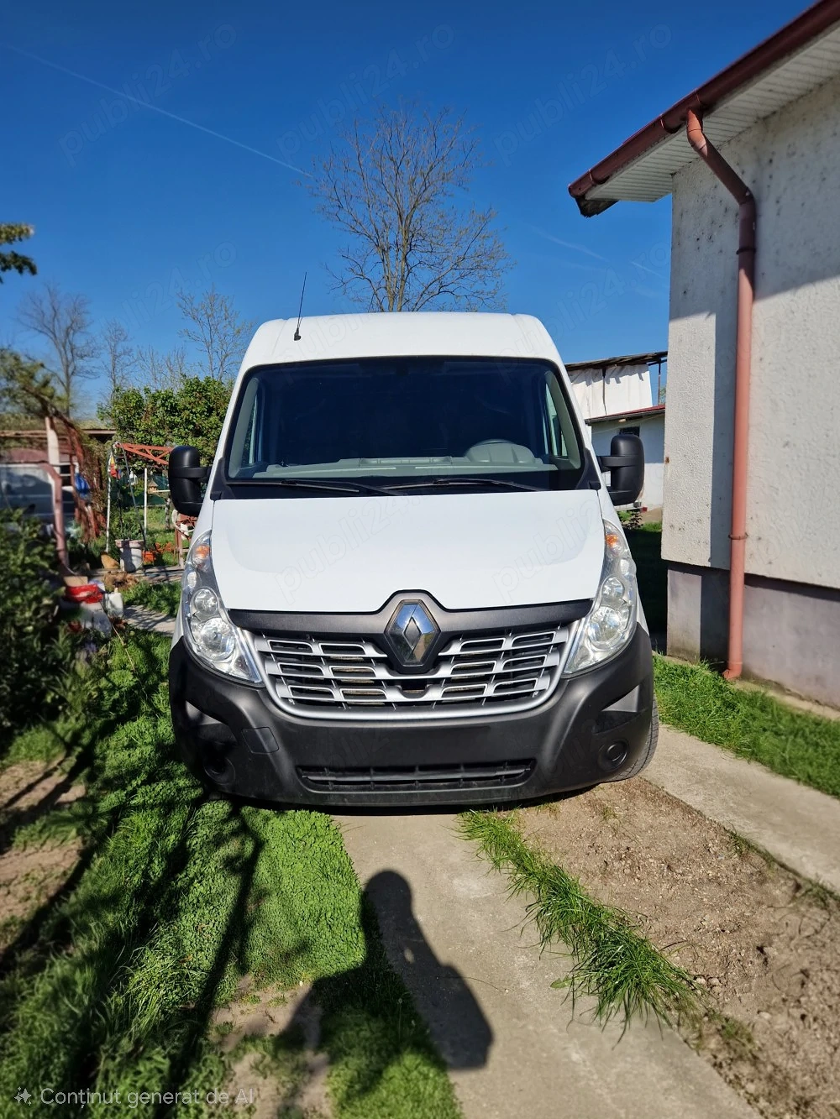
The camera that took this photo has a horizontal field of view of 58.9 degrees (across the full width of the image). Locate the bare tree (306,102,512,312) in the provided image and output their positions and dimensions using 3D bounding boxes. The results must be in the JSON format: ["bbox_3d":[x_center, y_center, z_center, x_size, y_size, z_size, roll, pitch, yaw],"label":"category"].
[{"bbox_3d":[-0.211,-5.680,17.953,4.967,10.077,4.967,-1,7,0],"label":"bare tree"}]

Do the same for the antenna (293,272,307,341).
[{"bbox_3d":[-0.673,-1.449,4.238,0.030,0.485,0.045,4,-21,-2],"label":"antenna"}]

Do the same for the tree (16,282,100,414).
[{"bbox_3d":[-13.465,-6.054,28.540,3.243,8.870,3.243,-4,7,-24],"label":"tree"}]

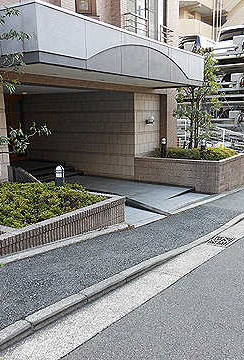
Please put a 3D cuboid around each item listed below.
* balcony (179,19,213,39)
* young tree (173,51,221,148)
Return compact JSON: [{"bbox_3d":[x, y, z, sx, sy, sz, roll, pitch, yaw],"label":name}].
[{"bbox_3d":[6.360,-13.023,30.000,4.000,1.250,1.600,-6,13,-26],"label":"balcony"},{"bbox_3d":[2.348,-2.303,10.772,1.350,3.200,1.400,7,14,33],"label":"young tree"}]

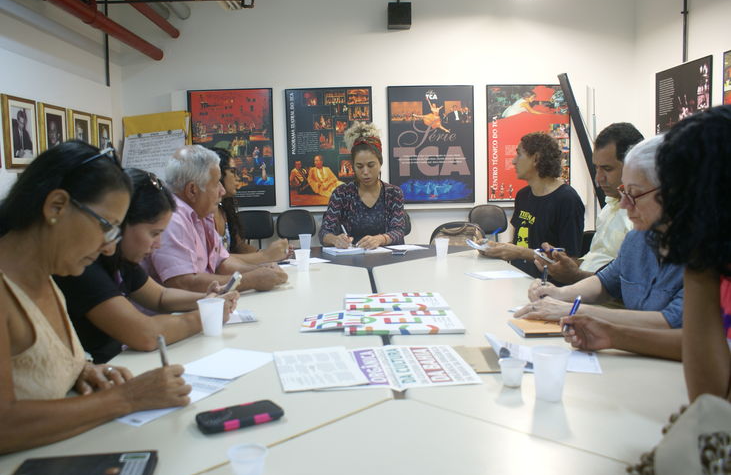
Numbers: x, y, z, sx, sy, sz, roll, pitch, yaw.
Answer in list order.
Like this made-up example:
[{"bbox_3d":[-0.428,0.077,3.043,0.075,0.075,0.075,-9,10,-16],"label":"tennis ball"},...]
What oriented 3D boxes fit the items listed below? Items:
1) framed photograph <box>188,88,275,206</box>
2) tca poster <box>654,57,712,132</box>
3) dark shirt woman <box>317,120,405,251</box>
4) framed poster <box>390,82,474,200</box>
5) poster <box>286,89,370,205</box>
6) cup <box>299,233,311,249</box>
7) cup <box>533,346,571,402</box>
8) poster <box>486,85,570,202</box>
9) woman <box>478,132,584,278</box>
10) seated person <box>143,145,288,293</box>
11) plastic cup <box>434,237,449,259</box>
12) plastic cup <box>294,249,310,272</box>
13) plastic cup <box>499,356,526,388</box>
[{"bbox_3d":[-1.230,-0.816,5.050,0.795,1.075,0.030,-1,7,-1],"label":"framed photograph"},{"bbox_3d":[2.541,-0.843,4.430,0.030,1.080,0.760,-1,6,0],"label":"tca poster"},{"bbox_3d":[-0.004,0.051,3.345,0.520,1.440,0.680,-1,6,0],"label":"dark shirt woman"},{"bbox_3d":[0.616,-0.851,5.085,0.795,1.075,0.030,-1,7,-1],"label":"framed poster"},{"bbox_3d":[-0.321,-0.827,5.068,0.795,1.075,0.030,-1,7,-1],"label":"poster"},{"bbox_3d":[-0.323,0.036,2.965,0.068,0.087,0.068,-1,6,0],"label":"cup"},{"bbox_3d":[0.329,0.244,0.974,0.068,0.087,0.068,-1,6,0],"label":"cup"},{"bbox_3d":[1.526,-0.868,5.102,0.795,1.075,0.030,-1,7,-1],"label":"poster"},{"bbox_3d":[0.803,0.148,2.722,0.700,1.330,0.520,-5,7,-26],"label":"woman"},{"bbox_3d":[-0.564,0.289,2.064,0.640,1.270,0.520,0,6,16],"label":"seated person"},{"bbox_3d":[0.370,0.050,2.632,0.071,0.085,0.071,-1,7,-1],"label":"plastic cup"},{"bbox_3d":[-0.269,0.095,2.363,0.071,0.085,0.071,-1,7,-1],"label":"plastic cup"},{"bbox_3d":[0.278,0.257,1.038,0.050,0.044,0.050,-1,6,0],"label":"plastic cup"}]

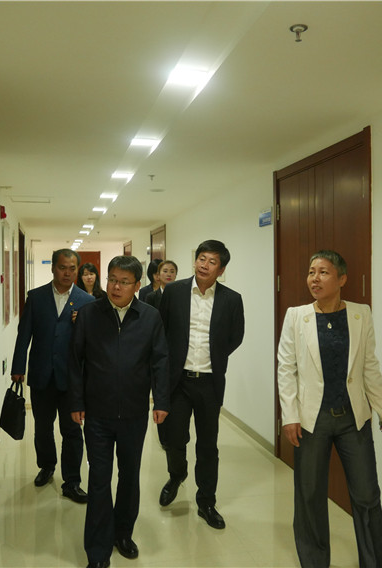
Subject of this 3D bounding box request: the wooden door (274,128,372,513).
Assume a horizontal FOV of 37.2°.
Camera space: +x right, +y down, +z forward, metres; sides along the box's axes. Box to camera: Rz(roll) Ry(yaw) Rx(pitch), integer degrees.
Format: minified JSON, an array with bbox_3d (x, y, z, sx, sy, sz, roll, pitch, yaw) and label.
[{"bbox_3d":[0.915,0.268,4.078,0.100,2.400,1.503,0,0,-14],"label":"wooden door"}]

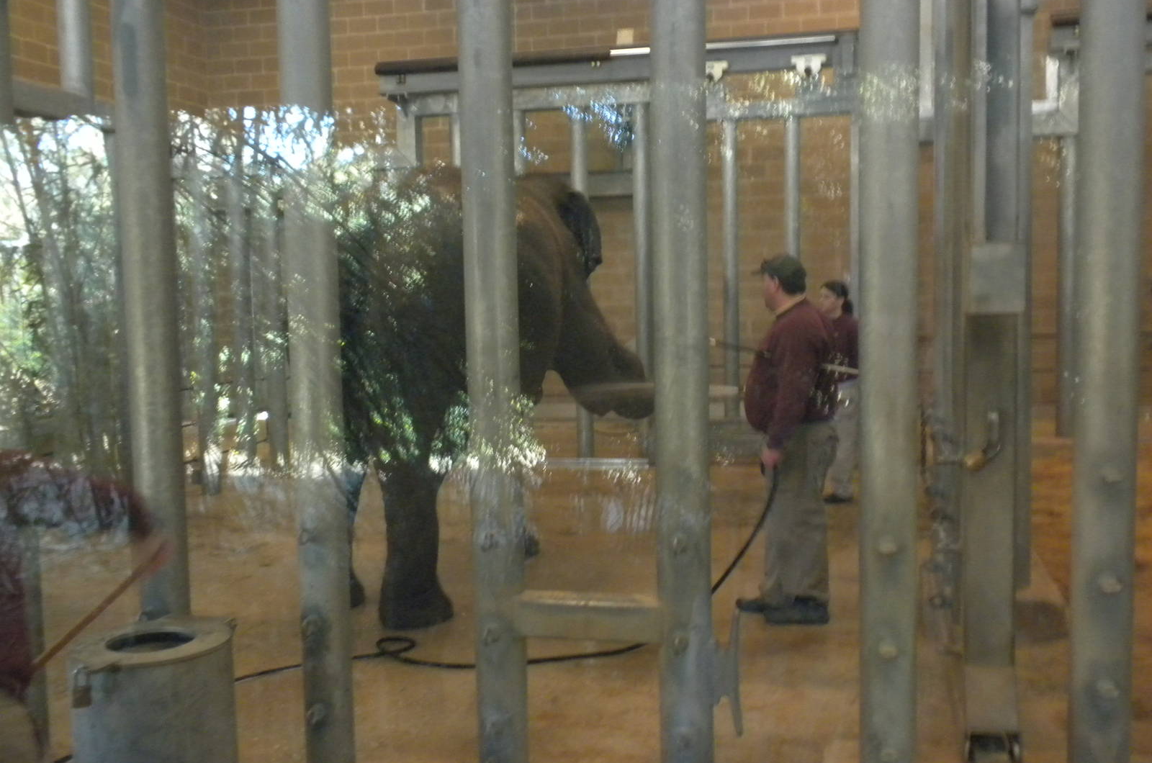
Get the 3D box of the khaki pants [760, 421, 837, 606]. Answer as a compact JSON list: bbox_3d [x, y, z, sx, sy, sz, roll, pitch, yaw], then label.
[{"bbox_3d":[1.096,0.640,6.122,0.380,0.960,0.420,-1,5,4],"label":"khaki pants"}]

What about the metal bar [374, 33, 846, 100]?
[{"bbox_3d":[0.272,-2.877,11.272,4.459,0.300,0.200,0,5,13],"label":"metal bar"}]

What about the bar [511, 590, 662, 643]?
[{"bbox_3d":[0.049,0.749,3.939,0.500,0.110,0.152,0,5,13],"label":"bar"}]

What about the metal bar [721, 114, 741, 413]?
[{"bbox_3d":[1.409,-1.011,11.170,0.140,2.699,0.140,0,5,13],"label":"metal bar"}]

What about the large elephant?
[{"bbox_3d":[-0.330,-0.084,7.280,1.380,2.400,2.900,2,5,33],"label":"large elephant"}]

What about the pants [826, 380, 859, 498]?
[{"bbox_3d":[2.075,0.419,9.419,0.320,0.930,0.370,-2,5,-7],"label":"pants"}]

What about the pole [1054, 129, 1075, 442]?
[{"bbox_3d":[4.296,-0.831,10.787,0.165,2.650,0.165,0,5,13],"label":"pole"}]

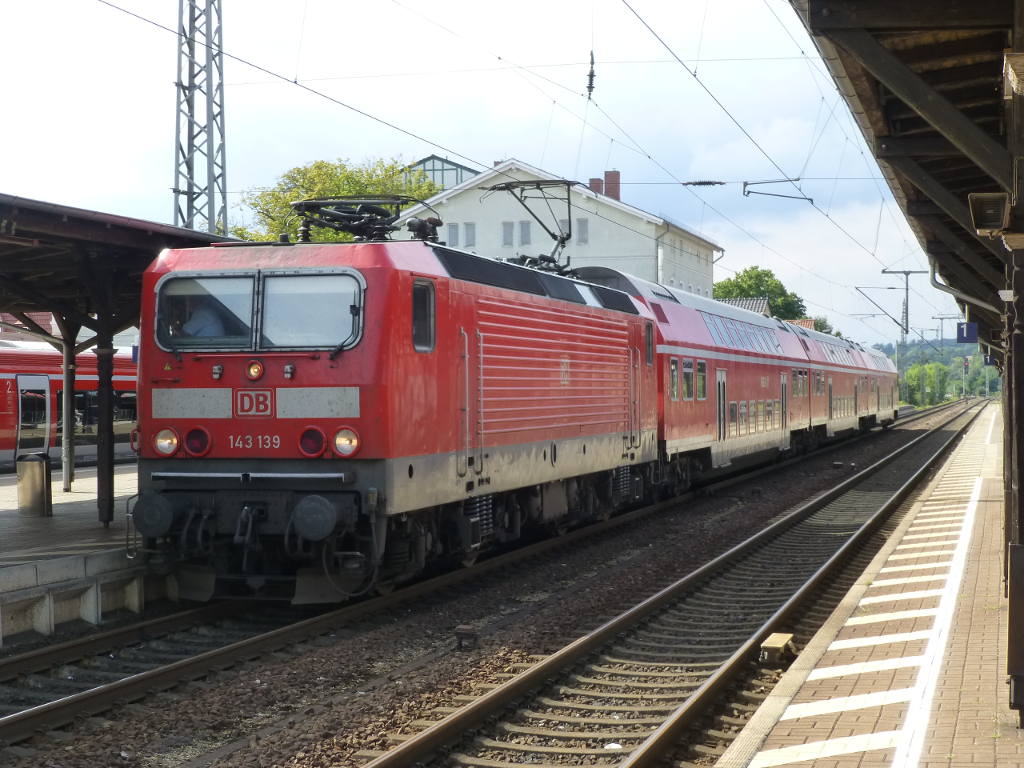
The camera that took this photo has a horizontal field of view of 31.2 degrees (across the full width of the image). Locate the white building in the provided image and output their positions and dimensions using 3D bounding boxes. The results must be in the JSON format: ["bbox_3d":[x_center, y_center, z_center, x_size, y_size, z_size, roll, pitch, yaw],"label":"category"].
[{"bbox_3d":[2.749,-5.269,113.237,17.200,15.100,21.000,0,0,15],"label":"white building"}]

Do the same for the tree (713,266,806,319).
[{"bbox_3d":[20.636,-3.686,155.019,8.800,12.490,8.800,0,0,15],"label":"tree"}]

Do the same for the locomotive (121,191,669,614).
[{"bbox_3d":[-0.672,0.103,26.656,3.020,4.600,16.640,0,0,15],"label":"locomotive"}]

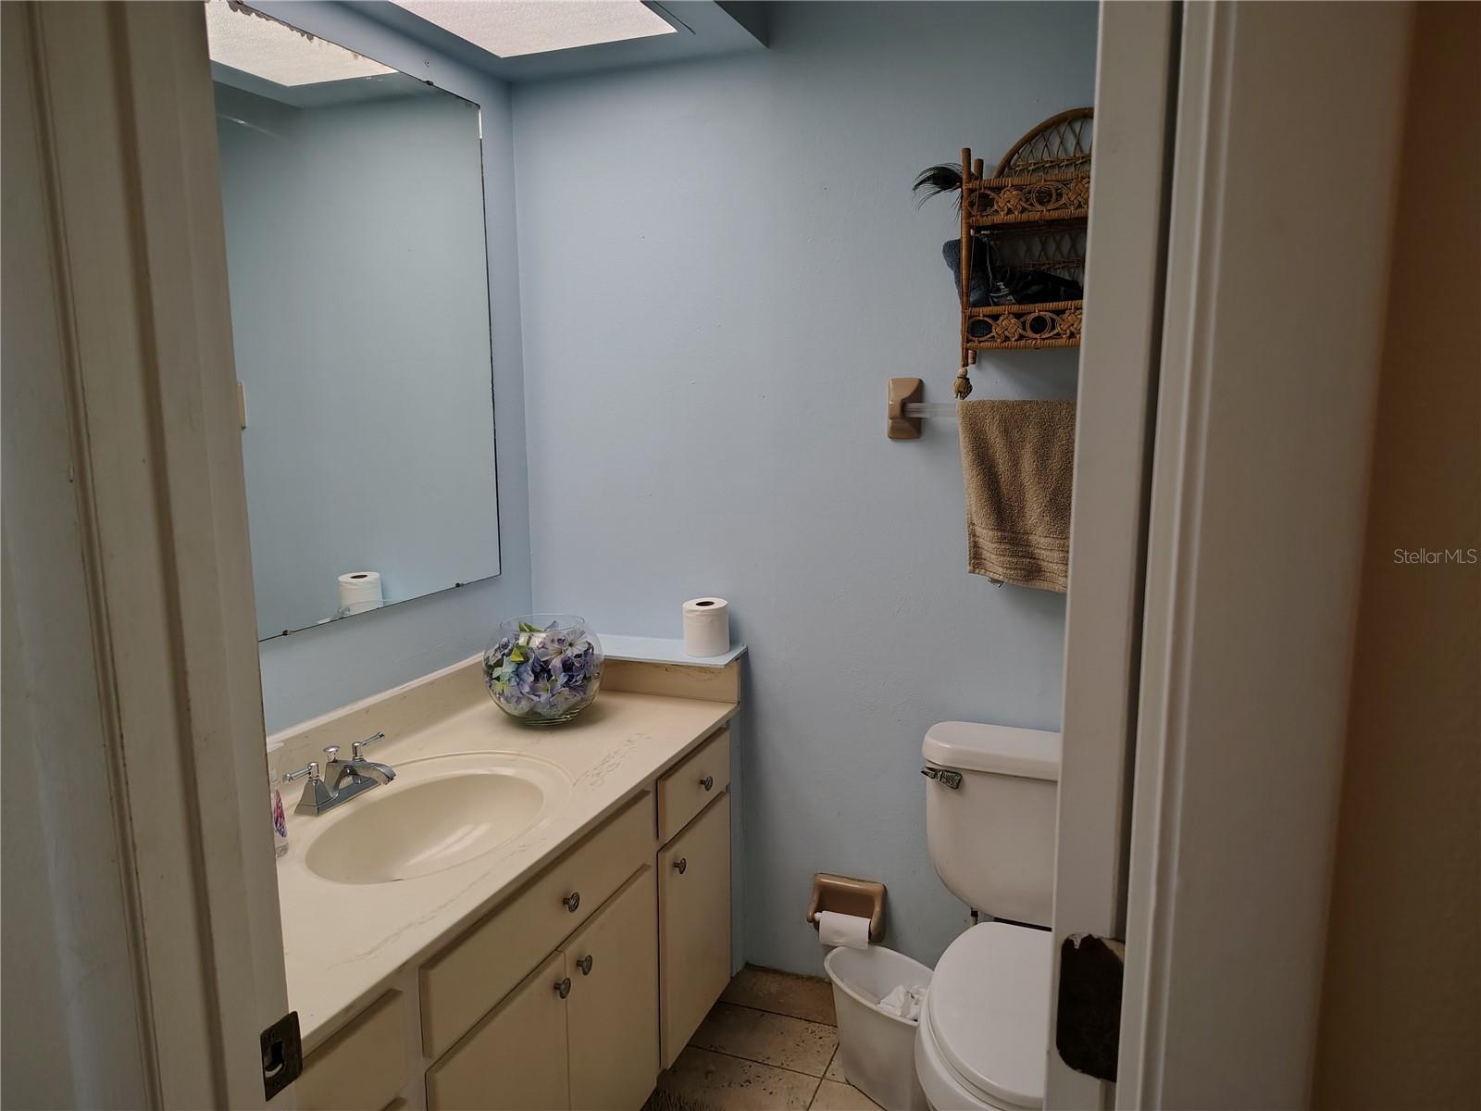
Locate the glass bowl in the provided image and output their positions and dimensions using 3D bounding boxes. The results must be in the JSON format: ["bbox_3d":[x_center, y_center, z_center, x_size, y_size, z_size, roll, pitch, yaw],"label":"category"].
[{"bbox_3d":[-0.406,0.236,2.123,0.244,0.196,0.244,0,9,0],"label":"glass bowl"}]

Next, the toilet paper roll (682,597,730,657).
[{"bbox_3d":[-0.076,0.162,2.323,0.103,0.113,0.103,0,9,0],"label":"toilet paper roll"}]

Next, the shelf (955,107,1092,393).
[{"bbox_3d":[0.635,-0.580,1.918,0.421,0.522,0.162,3,10,22],"label":"shelf"}]

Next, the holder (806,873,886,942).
[{"bbox_3d":[0.240,0.820,2.354,0.170,0.134,0.069,3,10,22],"label":"holder"}]

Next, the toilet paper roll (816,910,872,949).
[{"bbox_3d":[0.233,0.848,2.320,0.113,0.065,0.058,3,10,22],"label":"toilet paper roll"}]

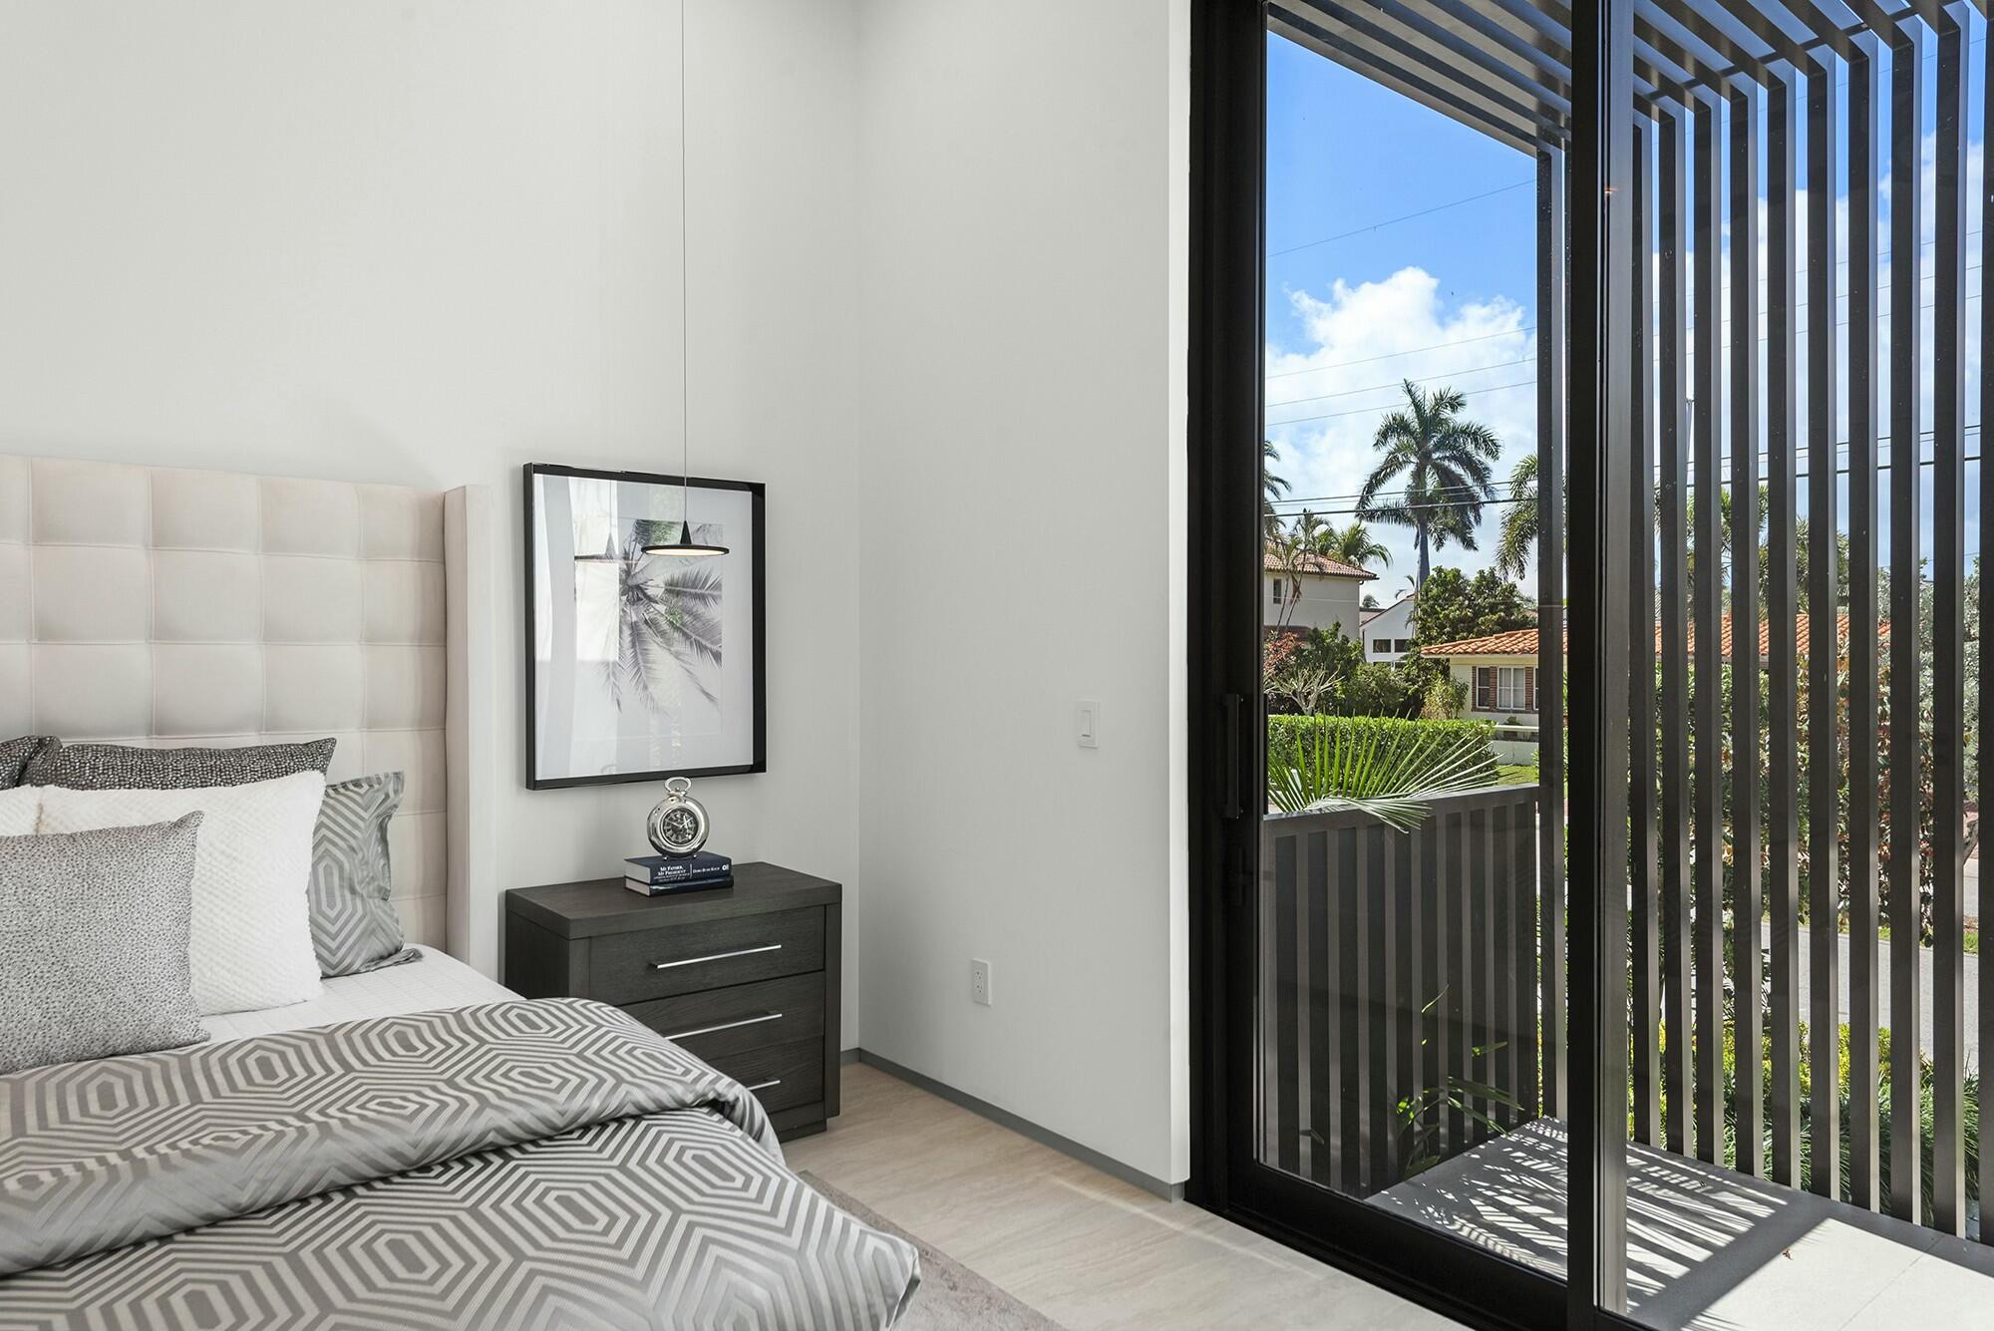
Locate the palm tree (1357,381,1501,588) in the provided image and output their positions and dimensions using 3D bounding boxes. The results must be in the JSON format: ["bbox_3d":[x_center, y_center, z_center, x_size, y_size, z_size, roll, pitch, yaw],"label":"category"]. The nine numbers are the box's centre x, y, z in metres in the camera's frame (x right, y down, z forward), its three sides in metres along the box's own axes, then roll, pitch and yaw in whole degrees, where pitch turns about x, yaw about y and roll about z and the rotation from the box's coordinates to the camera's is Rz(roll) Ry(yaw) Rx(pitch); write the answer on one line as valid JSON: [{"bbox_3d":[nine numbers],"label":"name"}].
[{"bbox_3d":[18.319,-4.748,54.000,6.200,14.600,6.200,0,1,19],"label":"palm tree"}]

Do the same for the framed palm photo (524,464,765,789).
[{"bbox_3d":[-0.950,-0.102,3.514,0.673,0.841,0.045,-1,1,-39],"label":"framed palm photo"}]

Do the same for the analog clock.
[{"bbox_3d":[-0.850,0.406,3.405,0.158,0.214,0.065,0,1,-30],"label":"analog clock"}]

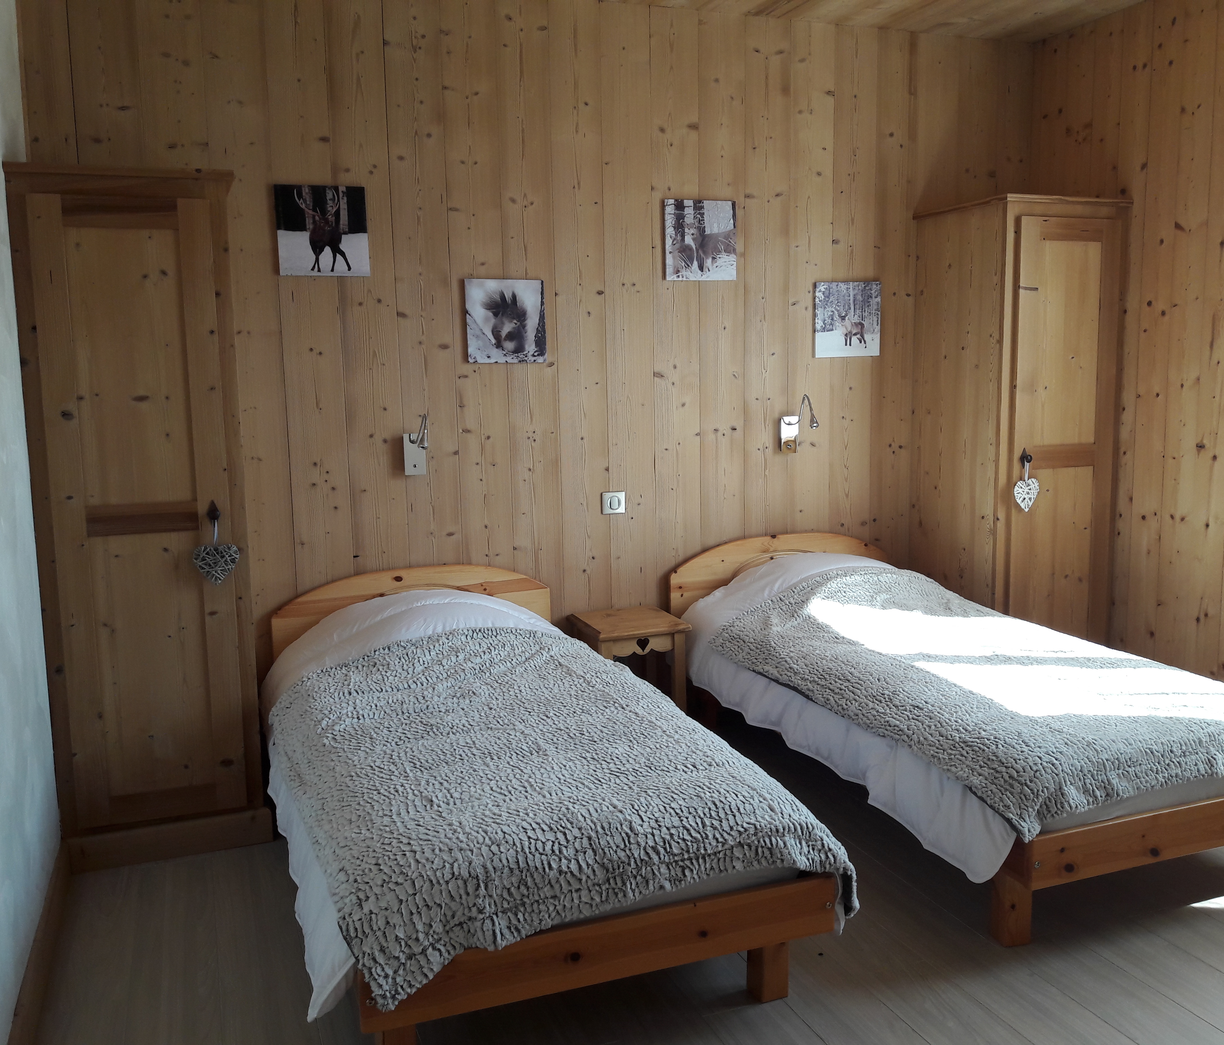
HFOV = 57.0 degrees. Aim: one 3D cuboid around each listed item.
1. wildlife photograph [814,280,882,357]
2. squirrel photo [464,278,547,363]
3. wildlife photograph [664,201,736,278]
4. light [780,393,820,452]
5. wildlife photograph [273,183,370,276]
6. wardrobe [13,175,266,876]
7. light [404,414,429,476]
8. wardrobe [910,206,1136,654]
[{"bbox_3d":[0.920,-0.792,4.413,0.286,0.286,0.020,-4,8,-20],"label":"wildlife photograph"},{"bbox_3d":[-0.369,-0.699,3.932,0.286,0.286,0.020,-4,8,-20],"label":"squirrel photo"},{"bbox_3d":[0.326,-1.037,4.155,0.286,0.286,0.020,-4,8,-20],"label":"wildlife photograph"},{"bbox_3d":[0.709,-0.375,4.309,0.074,0.226,0.160,-4,8,-20],"label":"light"},{"bbox_3d":[-0.944,-0.950,3.680,0.286,0.286,0.020,-4,8,-20],"label":"wildlife photograph"},{"bbox_3d":[-1.367,-0.029,3.339,0.557,1.892,0.569,-4,8,-20],"label":"wardrobe"},{"bbox_3d":[-0.654,-0.260,3.803,0.076,0.211,0.160,-4,8,-20],"label":"light"},{"bbox_3d":[1.583,-0.251,4.447,0.575,1.922,0.554,-4,8,-20],"label":"wardrobe"}]

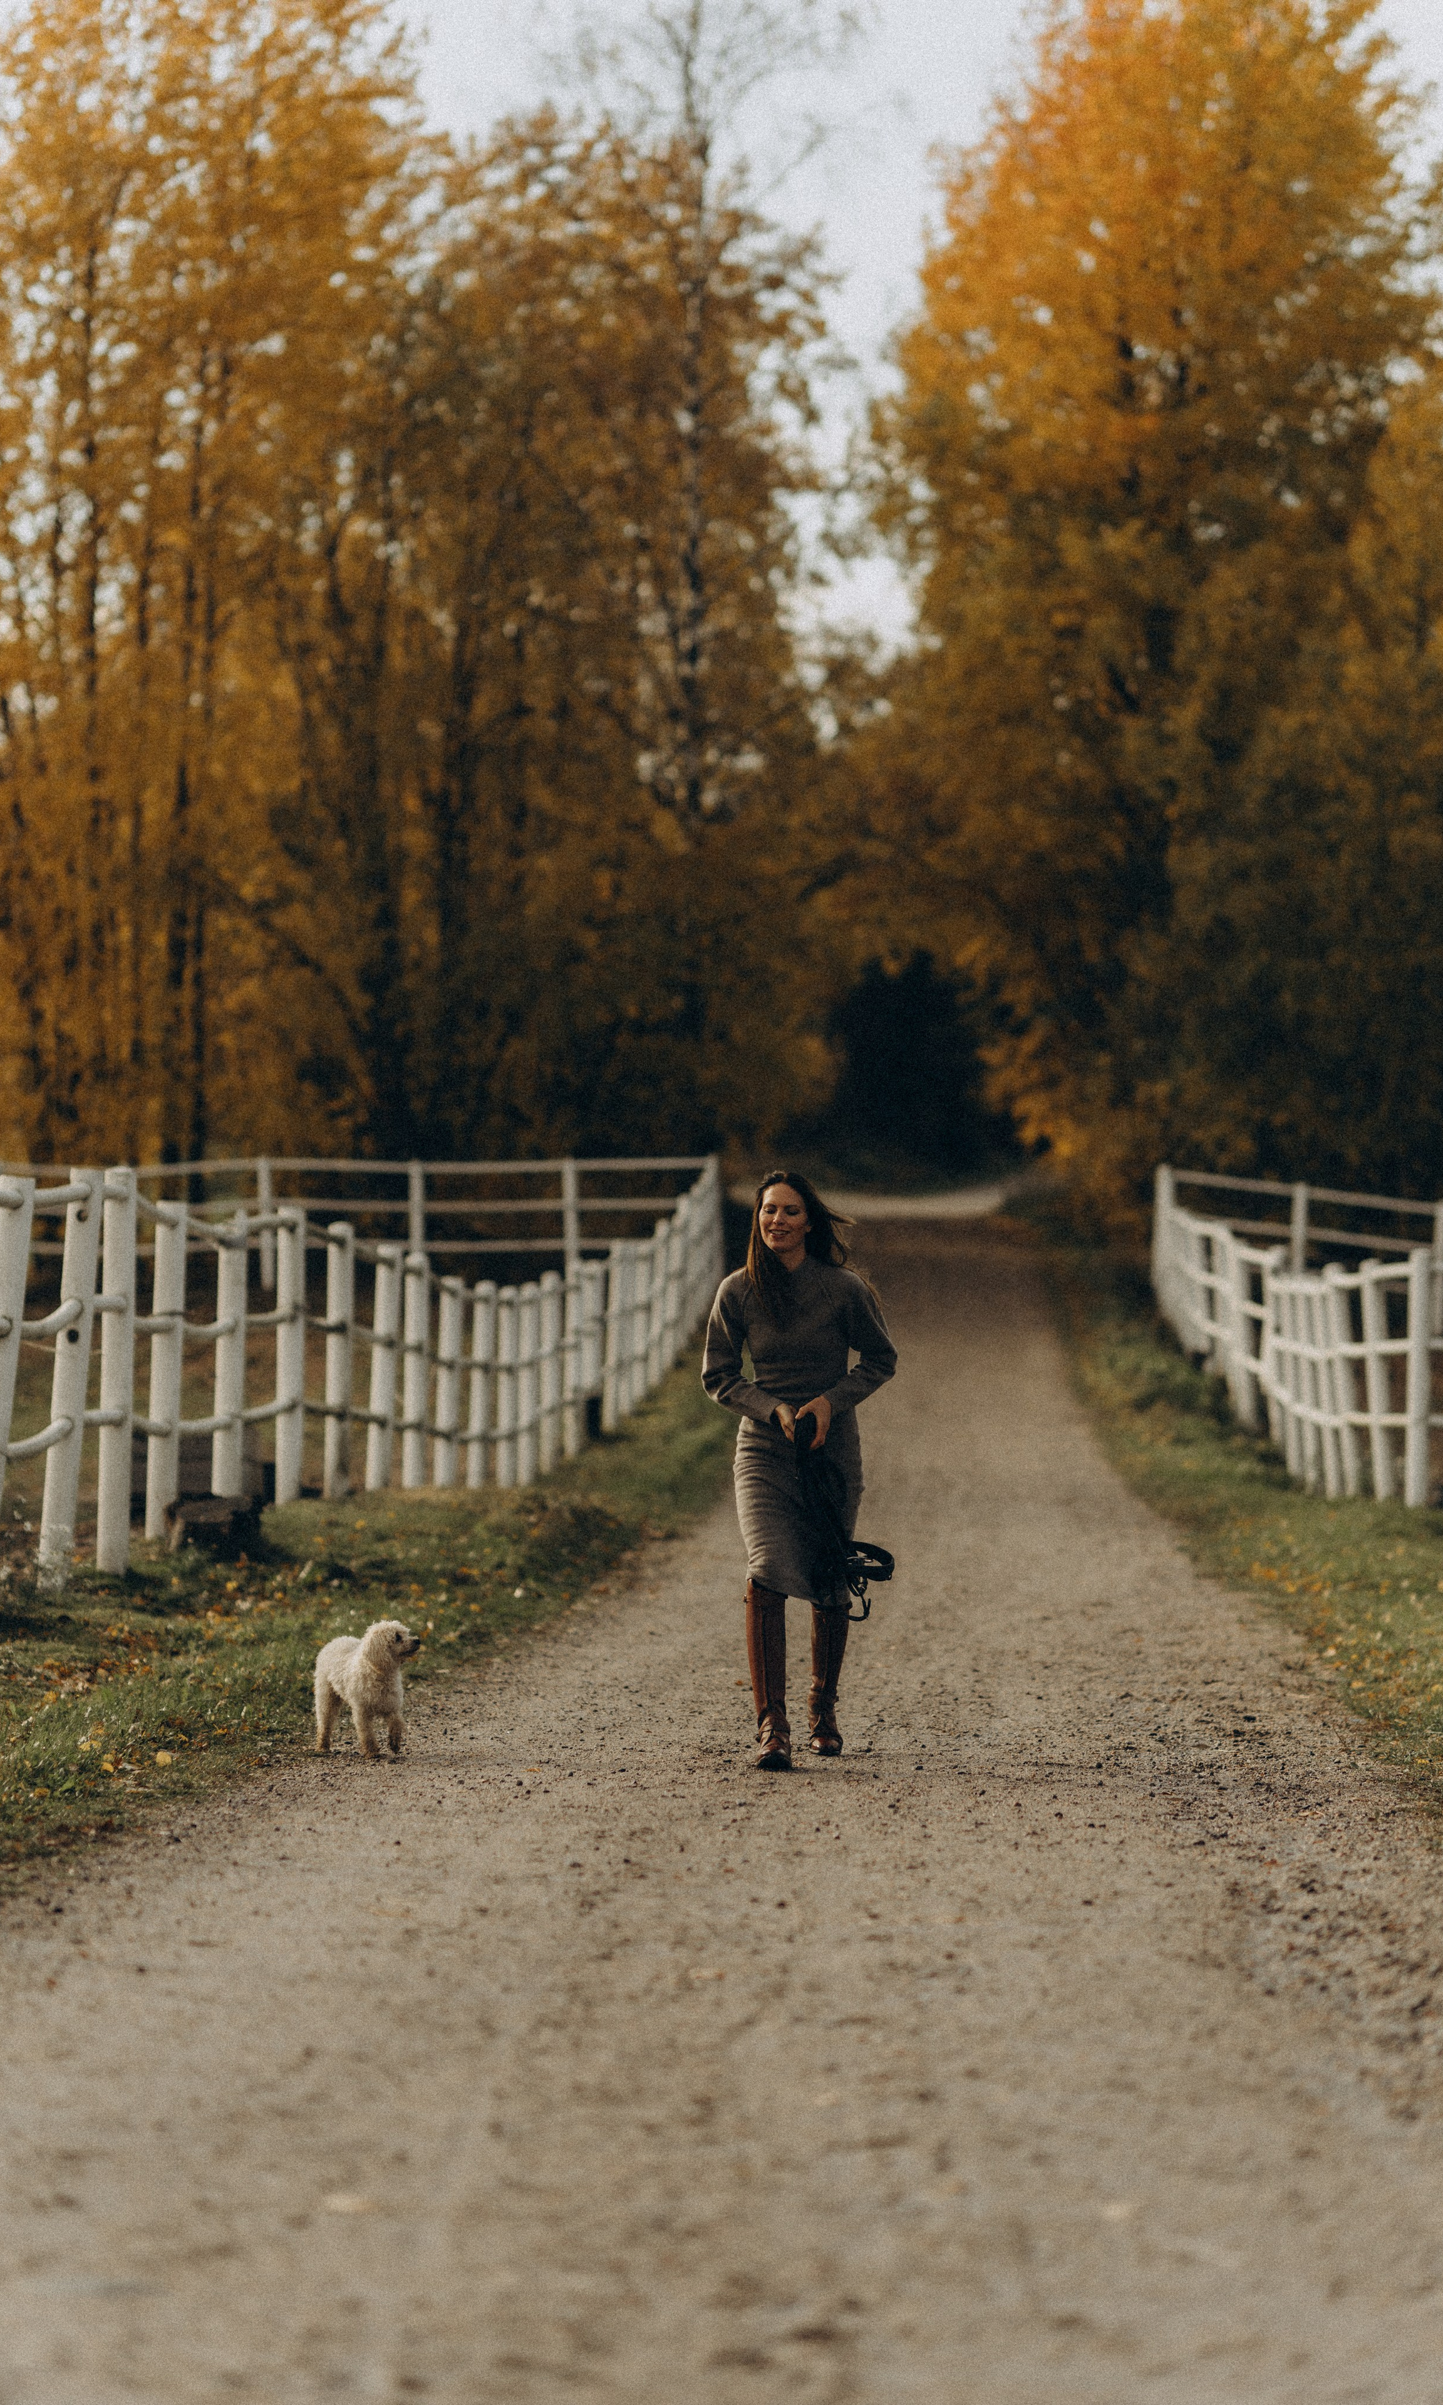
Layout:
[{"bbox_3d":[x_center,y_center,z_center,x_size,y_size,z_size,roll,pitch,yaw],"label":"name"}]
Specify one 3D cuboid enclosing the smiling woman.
[{"bbox_3d":[0.222,0.755,16.150,0.550,1.700,0.580,0,-1,3],"label":"smiling woman"}]

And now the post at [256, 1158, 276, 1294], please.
[{"bbox_3d":[-4.300,0.212,53.500,0.120,1.270,0.120,-1,0,0],"label":"post"}]

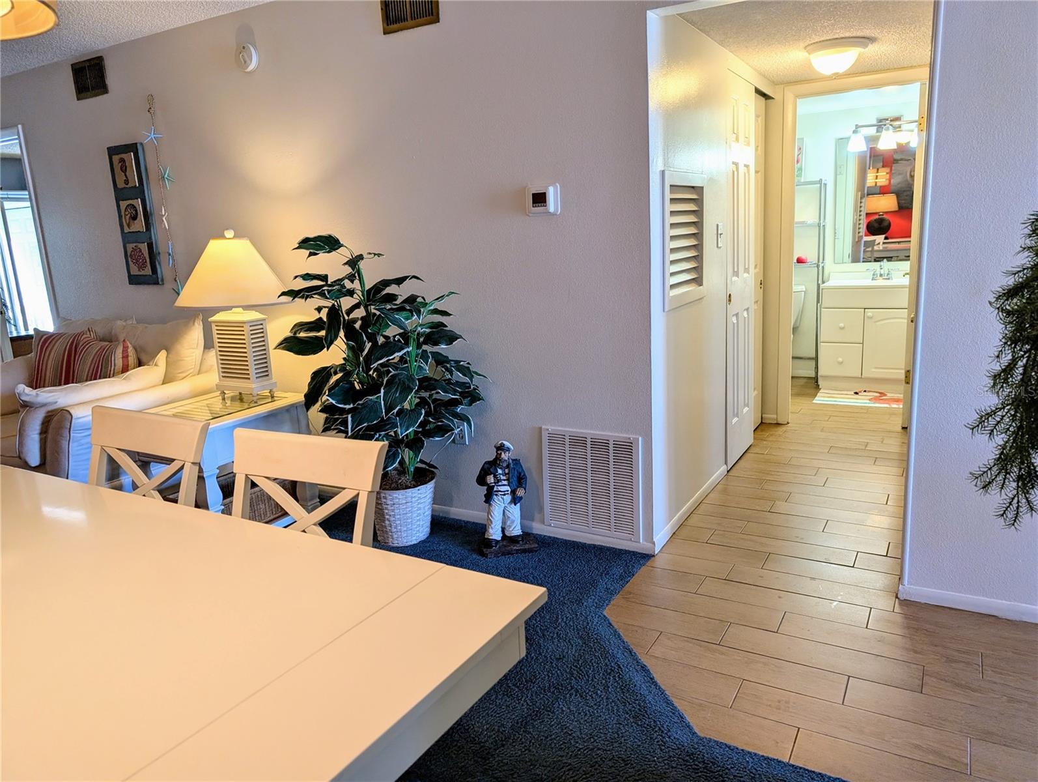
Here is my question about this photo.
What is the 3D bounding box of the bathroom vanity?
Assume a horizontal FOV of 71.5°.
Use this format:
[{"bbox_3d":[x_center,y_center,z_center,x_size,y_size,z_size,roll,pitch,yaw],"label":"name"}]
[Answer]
[{"bbox_3d":[2.845,-0.450,5.718,0.786,0.846,0.464,4,14,30],"label":"bathroom vanity"}]

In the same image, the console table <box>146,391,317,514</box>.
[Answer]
[{"bbox_3d":[-1.448,0.358,3.634,0.665,0.589,0.685,4,14,30],"label":"console table"}]

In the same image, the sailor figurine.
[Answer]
[{"bbox_3d":[-0.058,0.448,3.093,0.262,0.494,0.191,-4,12,-6],"label":"sailor figurine"}]

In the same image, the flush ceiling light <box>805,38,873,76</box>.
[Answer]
[{"bbox_3d":[1.530,-1.589,3.459,0.302,0.146,0.302,4,14,30],"label":"flush ceiling light"}]

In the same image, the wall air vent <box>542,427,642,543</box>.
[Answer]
[{"bbox_3d":[0.302,0.400,3.085,0.460,0.462,0.020,4,14,30],"label":"wall air vent"}]

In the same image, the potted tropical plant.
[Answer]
[{"bbox_3d":[-0.633,0.016,3.146,0.887,1.375,0.705,4,14,30],"label":"potted tropical plant"}]

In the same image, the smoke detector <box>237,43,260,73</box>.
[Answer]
[{"bbox_3d":[-1.337,-1.640,3.554,0.131,0.131,0.042,4,14,30],"label":"smoke detector"}]

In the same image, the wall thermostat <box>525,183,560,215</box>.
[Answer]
[{"bbox_3d":[0.089,-0.772,2.915,0.150,0.113,0.034,4,14,30],"label":"wall thermostat"}]

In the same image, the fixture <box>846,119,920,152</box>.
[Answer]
[{"bbox_3d":[2.824,-1.970,5.513,0.564,0.242,0.191,4,14,30],"label":"fixture"}]

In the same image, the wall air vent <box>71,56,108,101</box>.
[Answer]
[{"bbox_3d":[-2.529,-1.834,4.243,0.324,0.204,0.020,4,14,30],"label":"wall air vent"}]

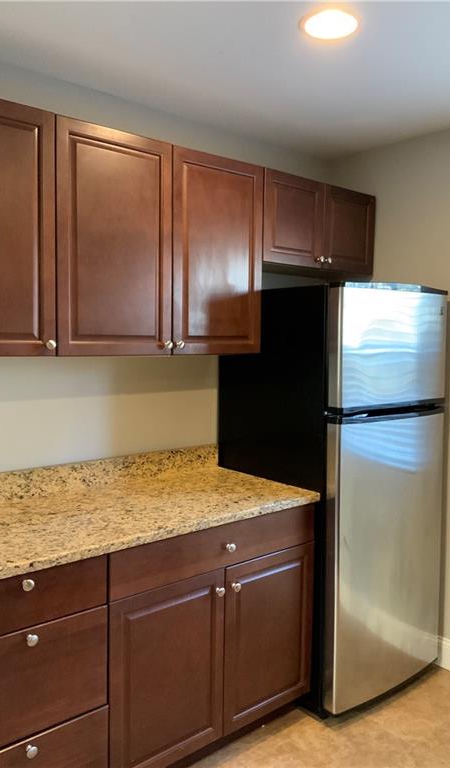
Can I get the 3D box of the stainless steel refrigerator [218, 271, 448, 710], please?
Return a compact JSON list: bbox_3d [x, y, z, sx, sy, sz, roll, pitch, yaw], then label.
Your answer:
[{"bbox_3d":[0.486,0.448,2.931,0.715,1.705,0.737,-3,5,-40],"label":"stainless steel refrigerator"}]

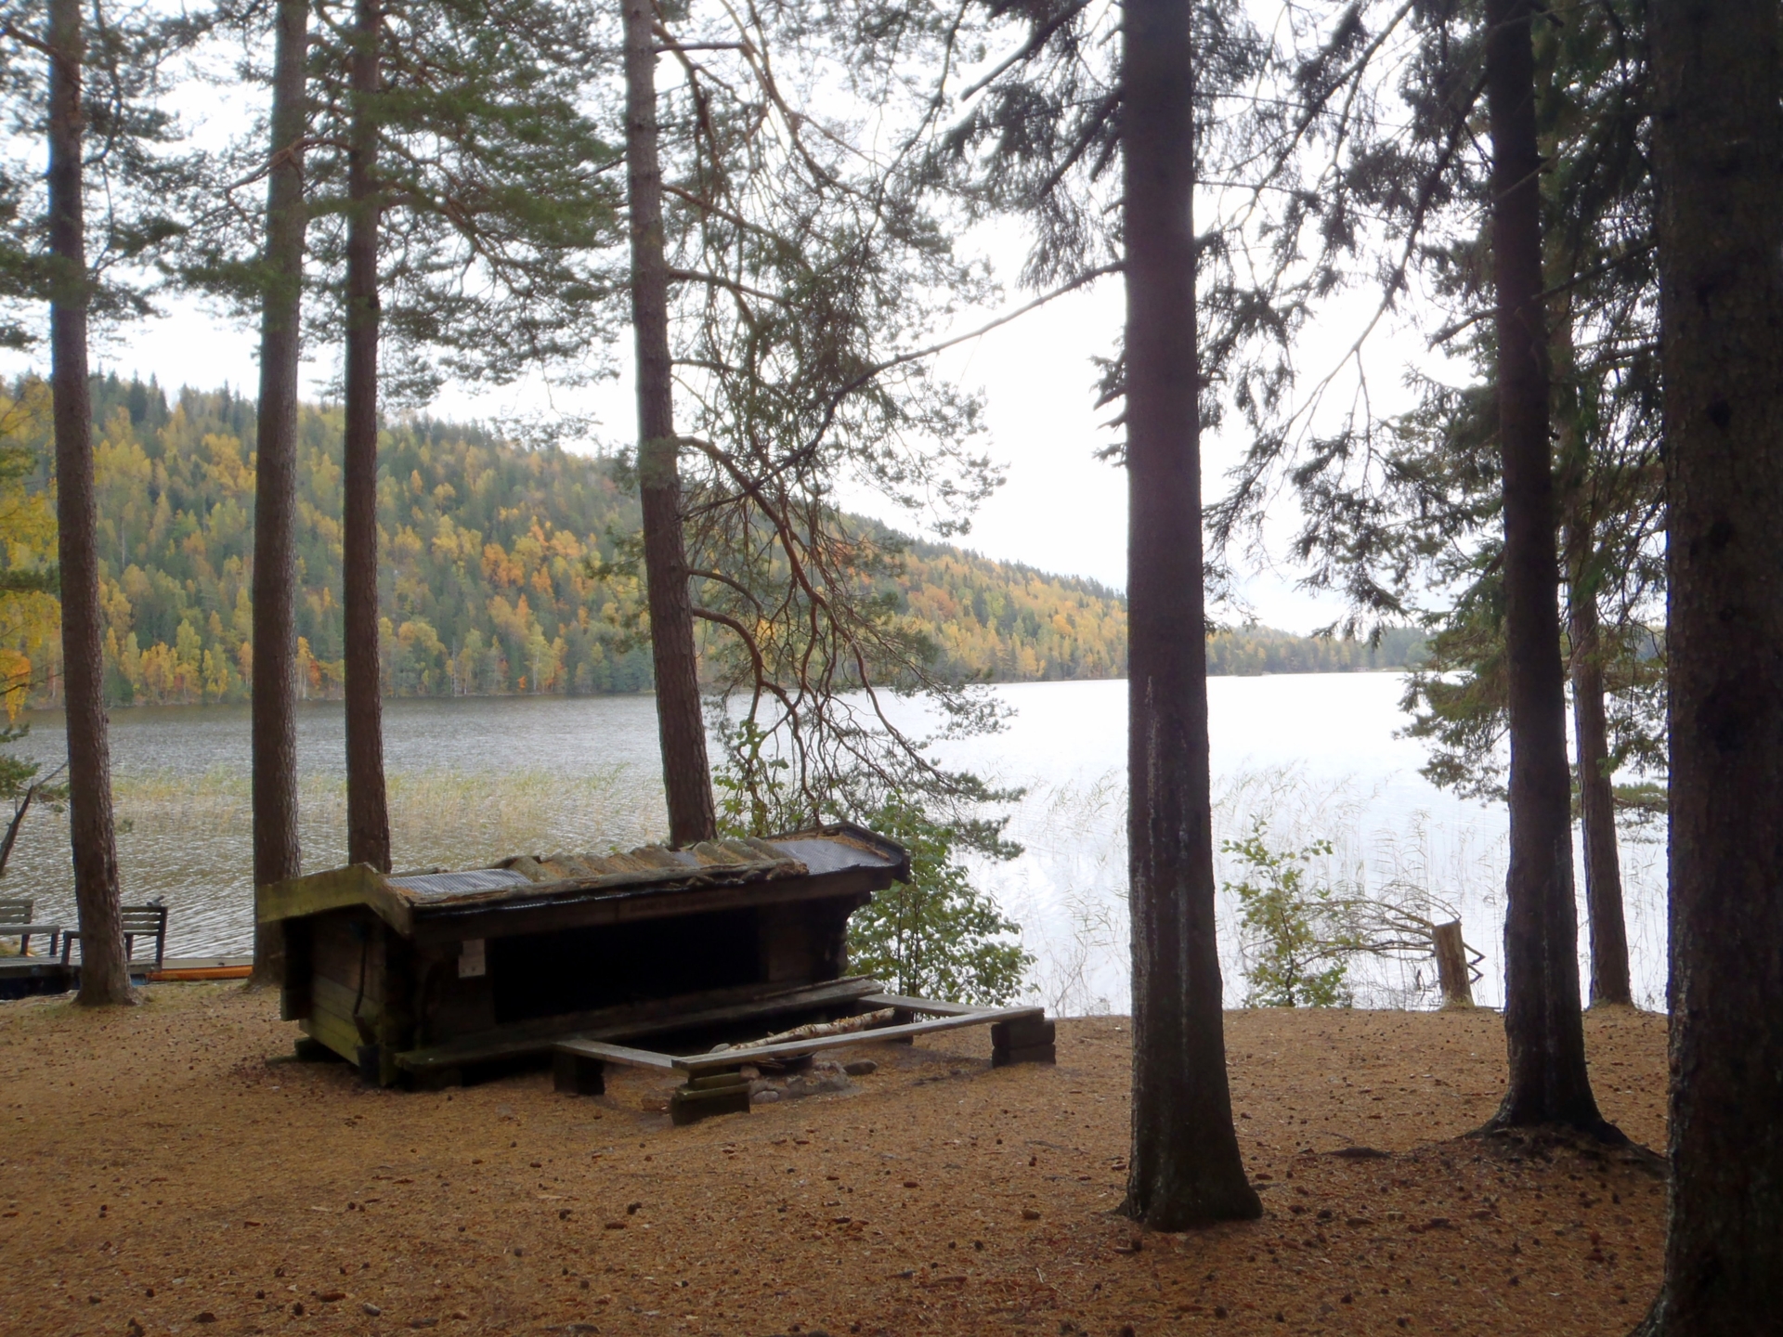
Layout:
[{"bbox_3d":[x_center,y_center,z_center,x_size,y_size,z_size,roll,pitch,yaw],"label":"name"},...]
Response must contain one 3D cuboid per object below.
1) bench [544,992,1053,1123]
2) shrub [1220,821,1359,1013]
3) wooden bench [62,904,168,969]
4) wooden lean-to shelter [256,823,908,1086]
[{"bbox_3d":[-0.600,2.830,10.750,3.200,0.450,1.500,0,0,-33],"label":"bench"},{"bbox_3d":[3.850,2.380,13.900,1.250,1.850,1.100,0,0,0],"label":"shrub"},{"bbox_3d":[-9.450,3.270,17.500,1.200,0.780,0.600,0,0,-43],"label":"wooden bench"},{"bbox_3d":[-2.830,2.300,13.250,4.600,1.650,3.600,0,0,-39],"label":"wooden lean-to shelter"}]

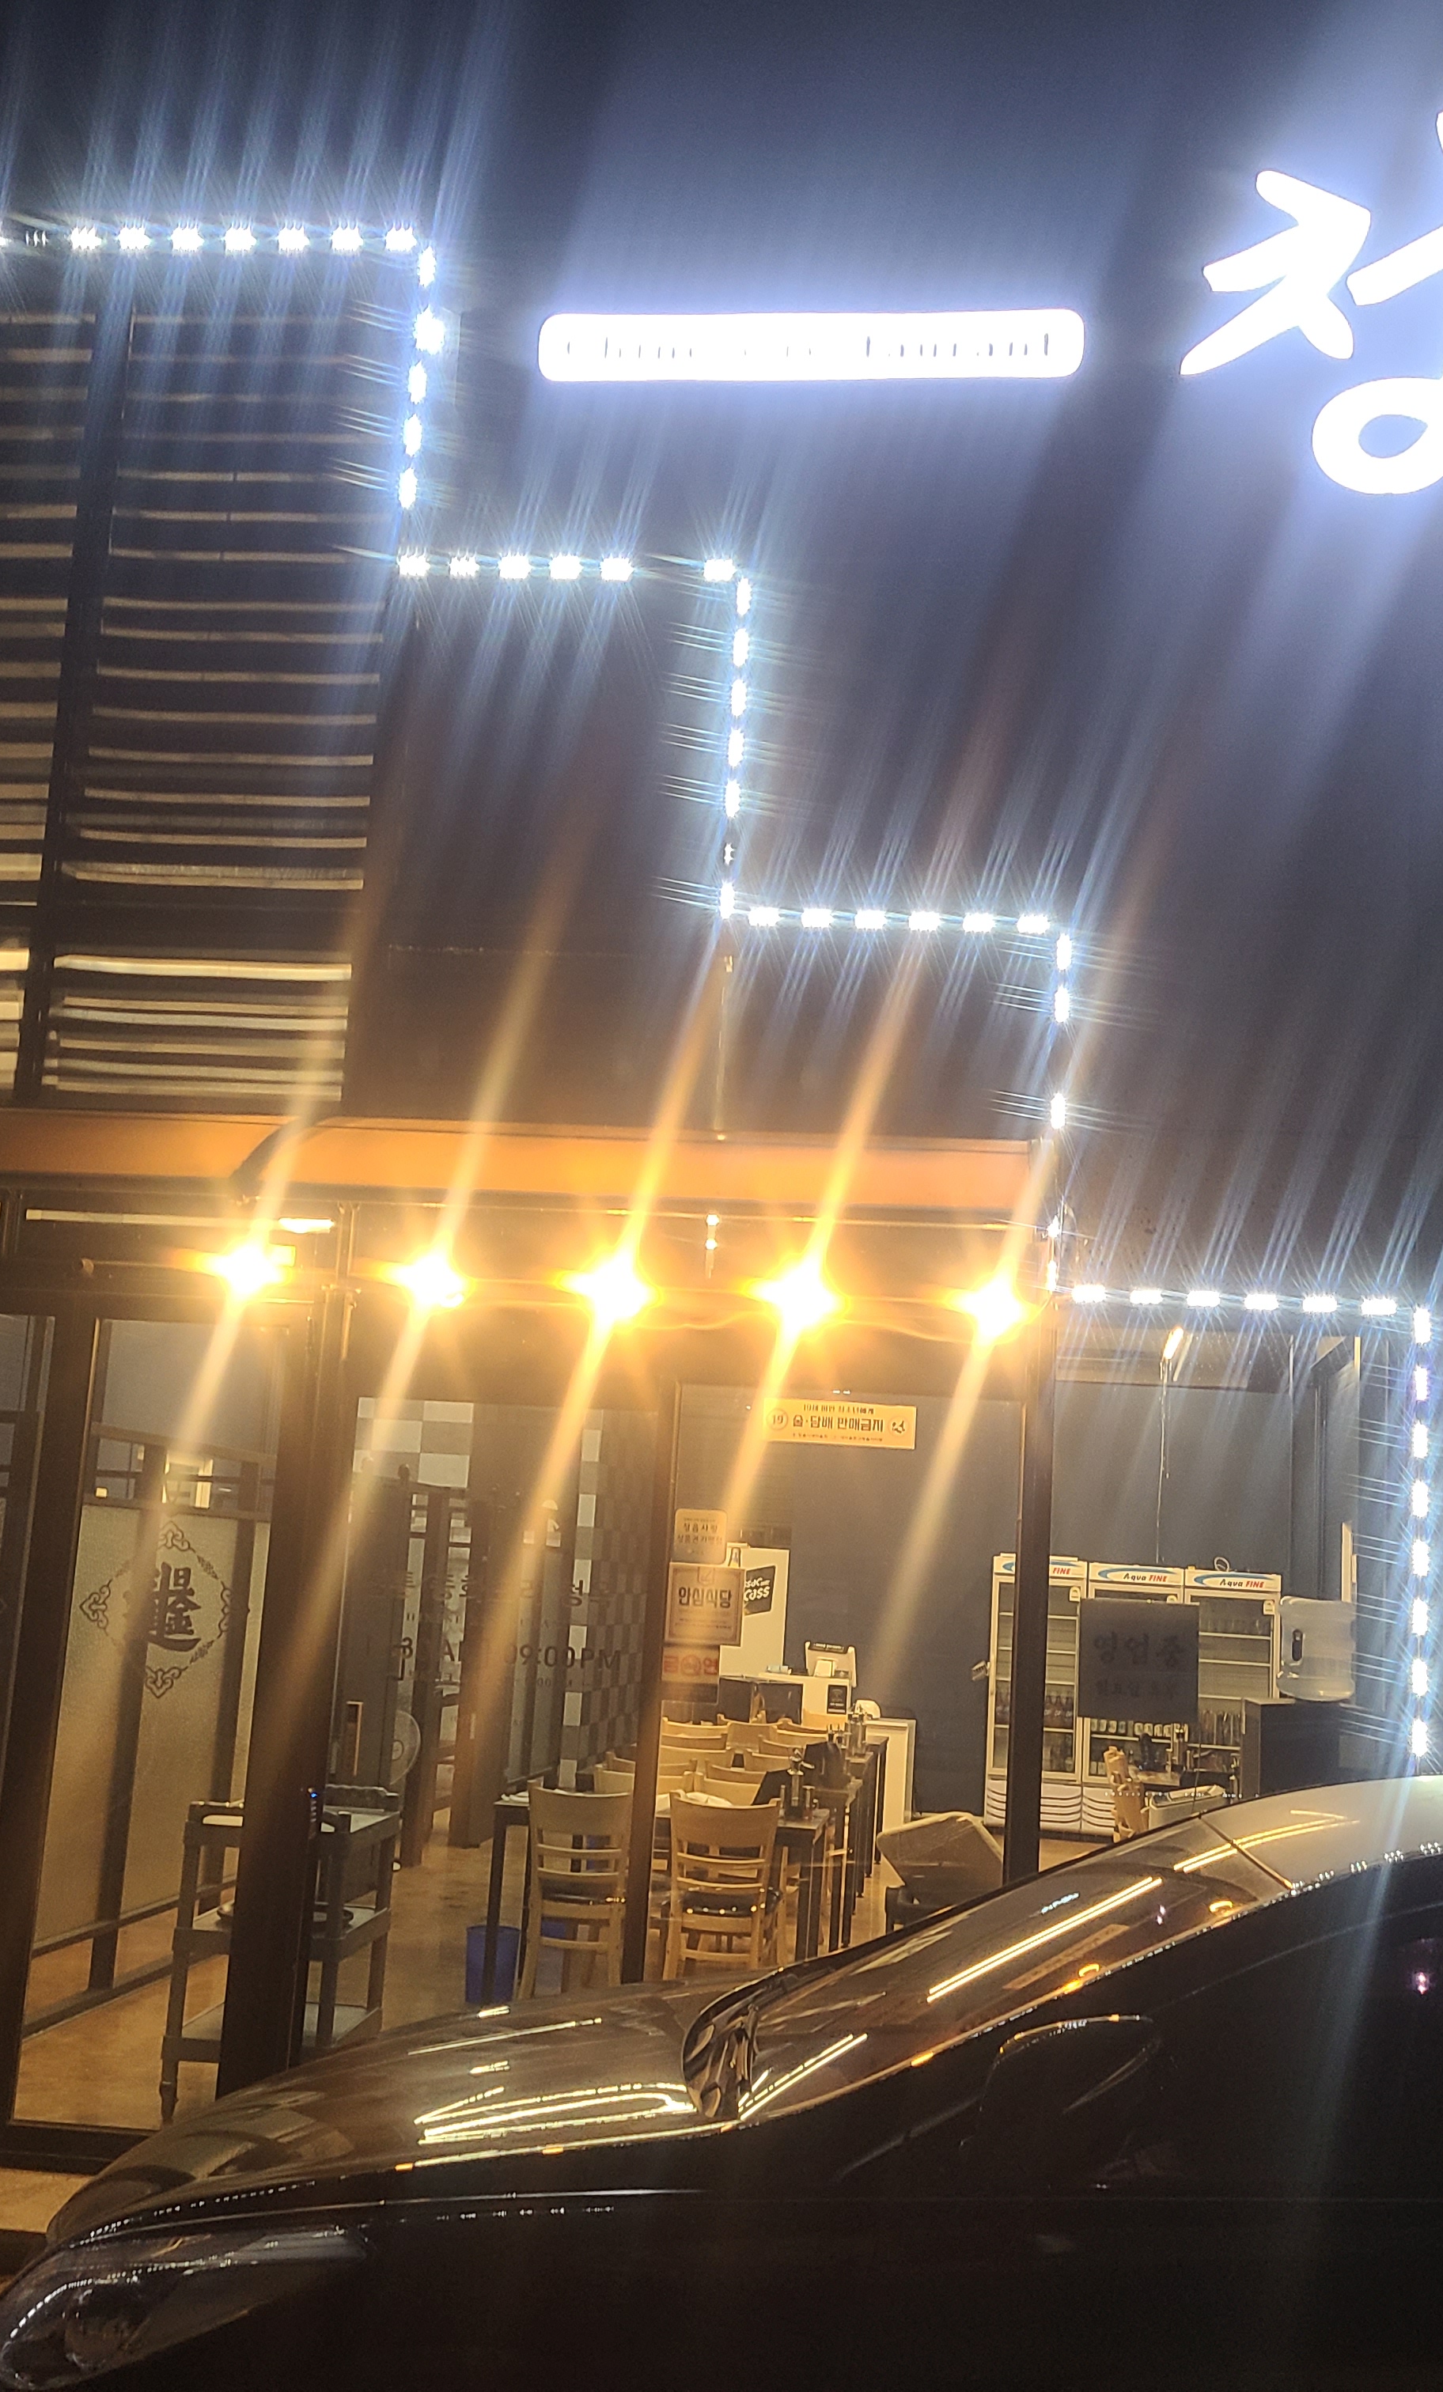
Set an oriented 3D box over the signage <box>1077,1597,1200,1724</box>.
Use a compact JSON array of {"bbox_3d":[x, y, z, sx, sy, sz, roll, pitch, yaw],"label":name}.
[{"bbox_3d":[1.056,1.174,6.039,0.300,0.290,0.015,2,-10,5],"label":"signage"}]

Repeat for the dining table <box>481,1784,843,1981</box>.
[{"bbox_3d":[-0.197,2.686,8.993,1.200,0.740,0.750,1,-10,10],"label":"dining table"}]

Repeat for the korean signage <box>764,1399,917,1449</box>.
[{"bbox_3d":[0.309,0.595,6.222,0.395,0.107,0.010,2,-10,5],"label":"korean signage"}]

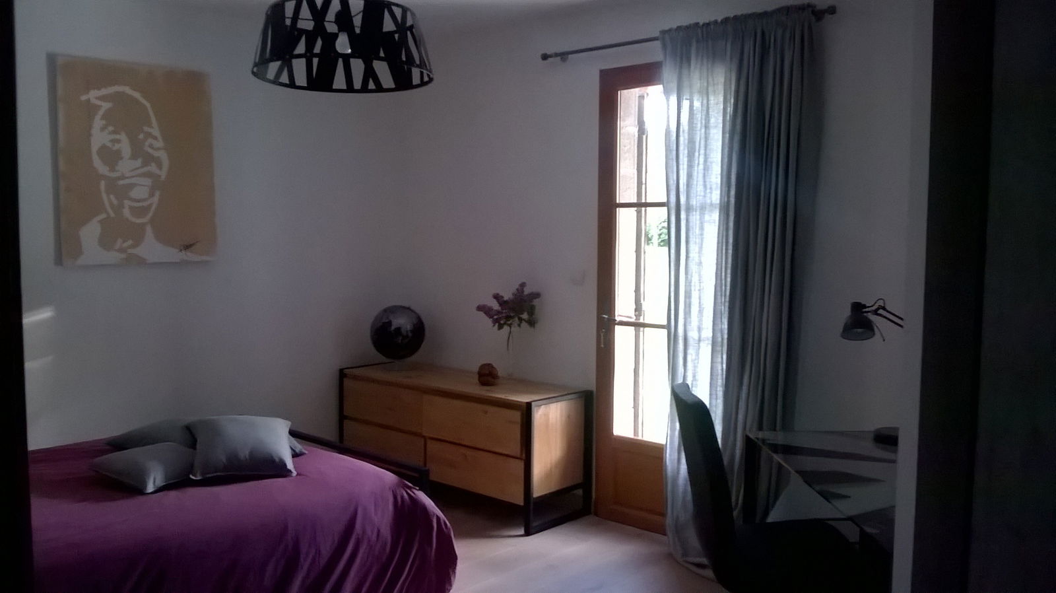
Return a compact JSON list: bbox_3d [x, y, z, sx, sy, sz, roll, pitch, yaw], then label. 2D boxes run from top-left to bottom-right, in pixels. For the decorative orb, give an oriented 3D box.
[{"bbox_3d":[-0.736,0.203,5.214,0.305,0.310,0.305,0,4,0],"label":"decorative orb"}]

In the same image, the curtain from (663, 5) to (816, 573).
[{"bbox_3d":[0.825,-0.006,3.826,0.669,2.270,0.200,4,6,42],"label":"curtain"}]

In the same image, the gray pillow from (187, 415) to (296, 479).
[{"bbox_3d":[-1.110,0.585,3.600,0.400,0.140,0.380,-1,28,-18],"label":"gray pillow"}]

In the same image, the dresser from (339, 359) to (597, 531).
[{"bbox_3d":[-0.368,0.740,4.853,1.429,0.617,0.447,4,6,42],"label":"dresser"}]

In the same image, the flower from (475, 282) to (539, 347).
[{"bbox_3d":[-0.098,0.093,4.646,0.316,0.328,0.270,4,6,42],"label":"flower"}]

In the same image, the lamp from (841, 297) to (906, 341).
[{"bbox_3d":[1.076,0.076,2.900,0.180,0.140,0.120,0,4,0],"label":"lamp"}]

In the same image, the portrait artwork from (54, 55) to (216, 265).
[{"bbox_3d":[-1.788,-0.603,4.250,0.030,0.896,0.719,4,6,42],"label":"portrait artwork"}]

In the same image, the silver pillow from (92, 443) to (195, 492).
[{"bbox_3d":[-1.366,0.638,3.558,0.410,0.130,0.410,4,6,42],"label":"silver pillow"}]

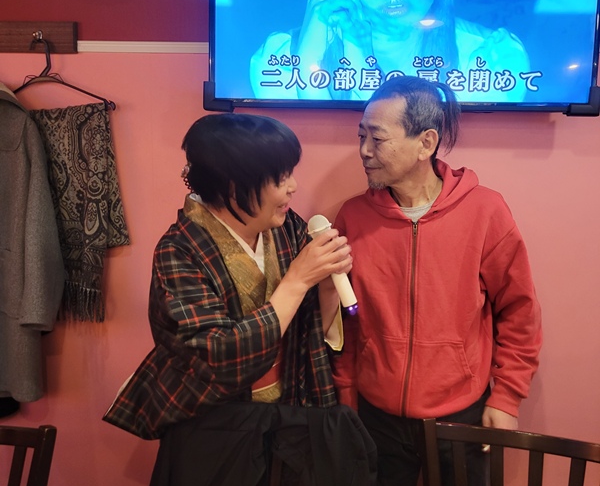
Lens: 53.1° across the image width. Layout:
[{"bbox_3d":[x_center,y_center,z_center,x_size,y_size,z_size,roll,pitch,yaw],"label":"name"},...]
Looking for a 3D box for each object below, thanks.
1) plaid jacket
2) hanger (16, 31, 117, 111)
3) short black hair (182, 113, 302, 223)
[{"bbox_3d":[-0.180,0.185,1.410,0.470,0.530,0.390,-3,7,-36],"label":"plaid jacket"},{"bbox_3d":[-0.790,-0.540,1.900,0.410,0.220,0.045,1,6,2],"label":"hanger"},{"bbox_3d":[-0.130,-0.167,1.340,0.250,0.240,0.215,4,7,28],"label":"short black hair"}]

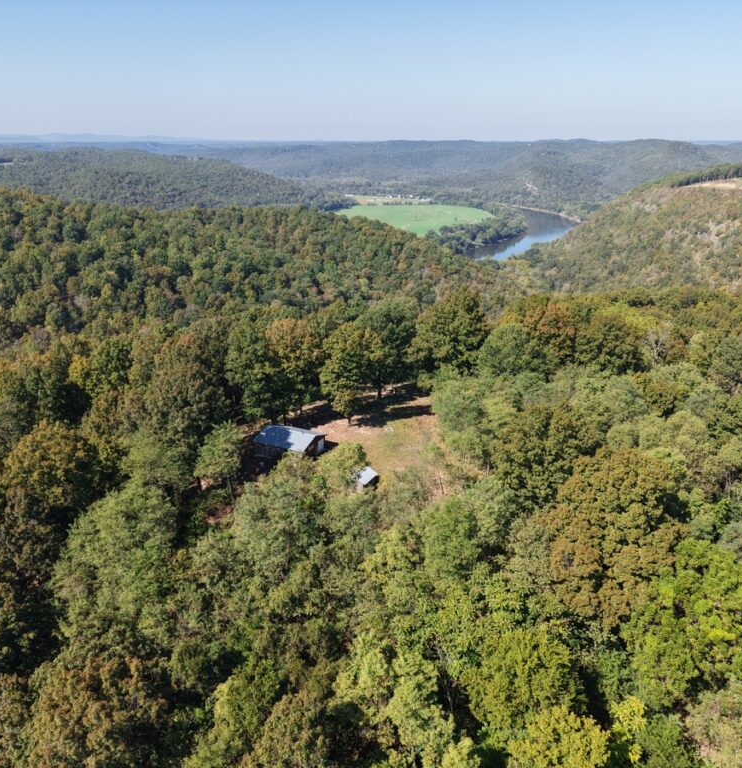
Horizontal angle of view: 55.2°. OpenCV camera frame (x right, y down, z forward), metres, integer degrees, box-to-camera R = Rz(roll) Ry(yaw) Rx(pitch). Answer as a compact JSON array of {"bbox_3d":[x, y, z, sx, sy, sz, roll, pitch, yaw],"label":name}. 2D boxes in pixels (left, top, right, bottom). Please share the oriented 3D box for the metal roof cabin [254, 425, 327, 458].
[{"bbox_3d":[-12.241,8.955,108.090,8.900,4.100,6.700,9,21,24],"label":"metal roof cabin"}]

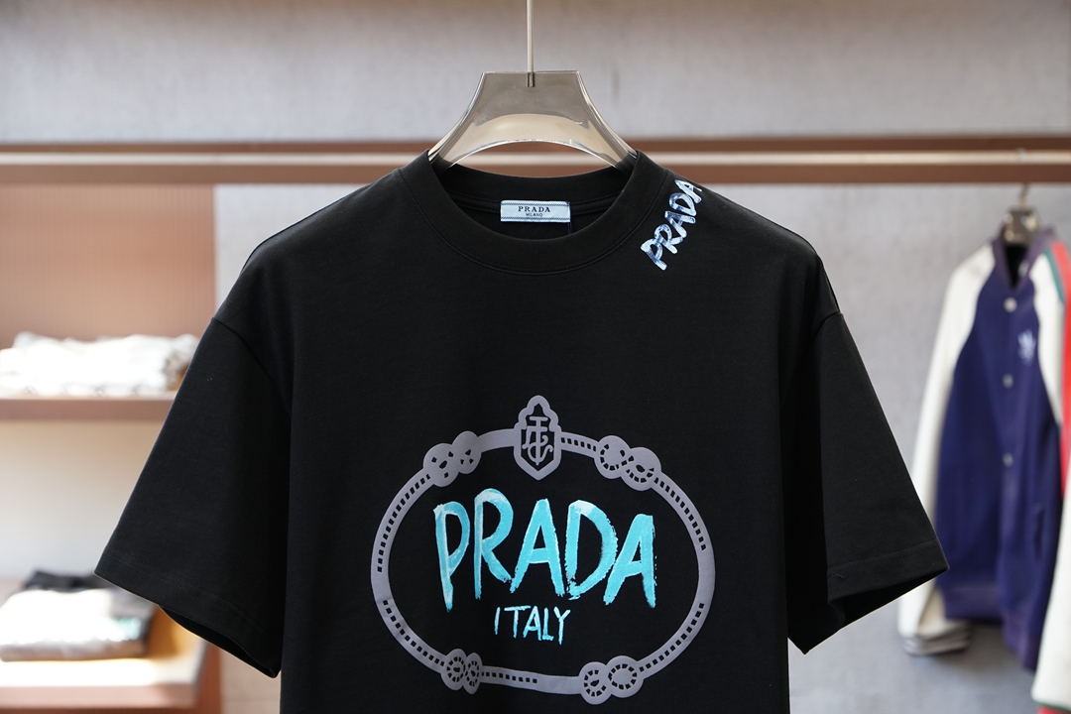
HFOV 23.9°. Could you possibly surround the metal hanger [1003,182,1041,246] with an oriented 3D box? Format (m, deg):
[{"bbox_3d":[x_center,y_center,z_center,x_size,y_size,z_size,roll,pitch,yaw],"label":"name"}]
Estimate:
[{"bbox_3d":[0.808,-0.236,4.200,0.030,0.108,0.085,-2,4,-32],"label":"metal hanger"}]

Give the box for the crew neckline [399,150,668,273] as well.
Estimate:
[{"bbox_3d":[-0.001,-0.128,2.220,0.235,0.108,0.100,0,3,0],"label":"crew neckline"}]

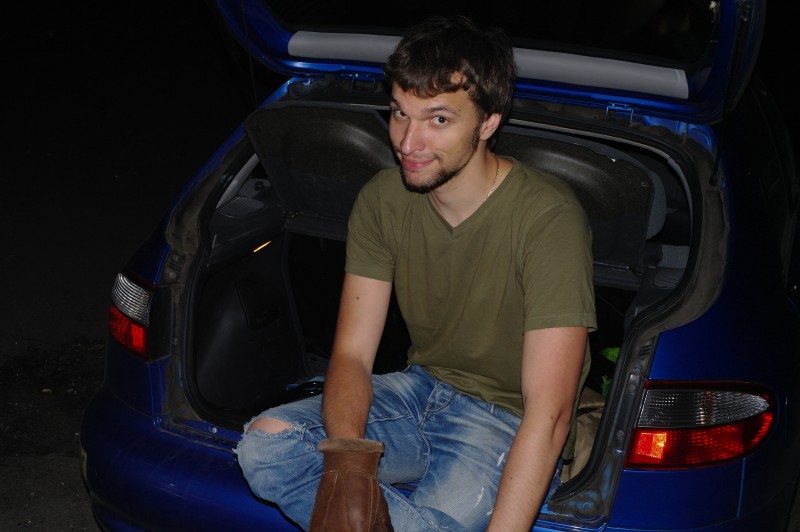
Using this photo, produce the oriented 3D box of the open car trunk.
[{"bbox_3d":[0.070,0.008,2.270,1.030,0.670,0.680,10,18,16],"label":"open car trunk"}]

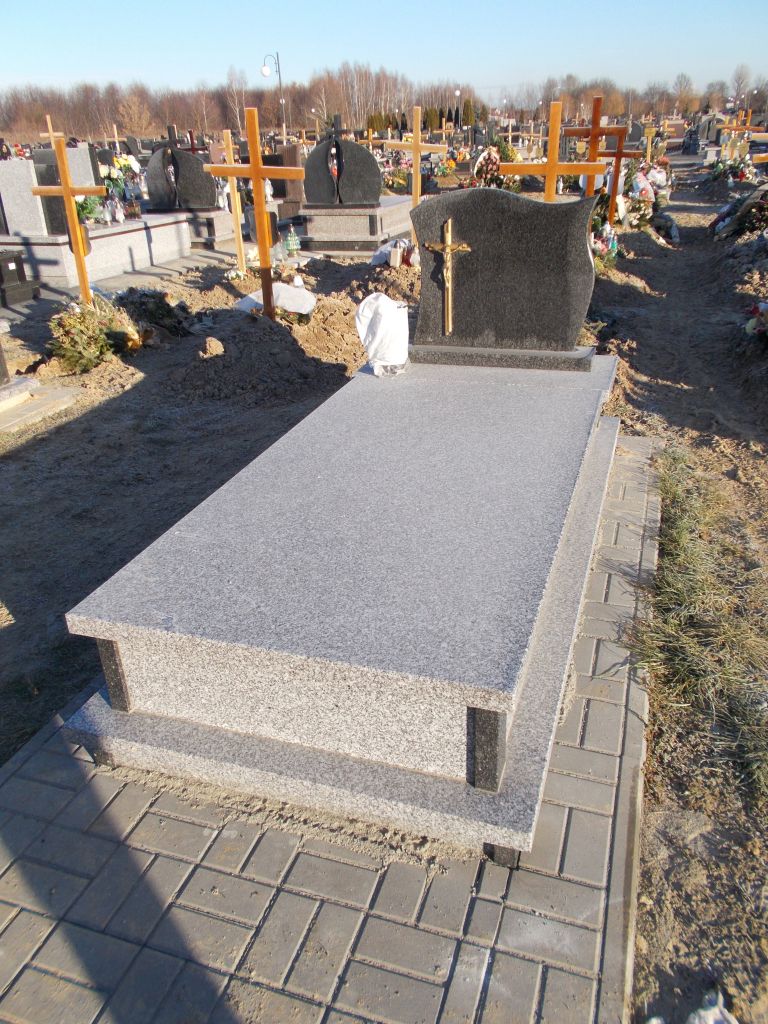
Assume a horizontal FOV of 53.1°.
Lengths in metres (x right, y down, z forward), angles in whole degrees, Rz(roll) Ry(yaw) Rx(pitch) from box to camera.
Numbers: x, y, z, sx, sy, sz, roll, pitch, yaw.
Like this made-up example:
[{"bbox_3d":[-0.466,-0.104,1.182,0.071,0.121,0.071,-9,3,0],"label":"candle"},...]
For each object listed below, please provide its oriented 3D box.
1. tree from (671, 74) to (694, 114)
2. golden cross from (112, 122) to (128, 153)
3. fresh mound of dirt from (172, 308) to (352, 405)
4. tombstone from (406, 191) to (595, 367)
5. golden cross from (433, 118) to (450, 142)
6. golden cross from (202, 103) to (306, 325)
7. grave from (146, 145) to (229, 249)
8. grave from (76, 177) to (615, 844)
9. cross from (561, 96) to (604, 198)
[{"bbox_3d":[78.859,-110.061,202.506,5.793,9.958,5.529,7,28,18],"label":"tree"},{"bbox_3d":[-8.145,-11.167,23.655,0.711,1.370,0.091,7,28,18],"label":"golden cross"},{"bbox_3d":[-0.752,-1.100,5.234,1.218,0.345,1.218,7,28,18],"label":"fresh mound of dirt"},{"bbox_3d":[0.545,-1.077,3.559,0.883,0.792,0.183,6,28,18],"label":"tombstone"},{"bbox_3d":[2.039,-12.649,26.192,0.711,1.370,0.091,7,28,18],"label":"golden cross"},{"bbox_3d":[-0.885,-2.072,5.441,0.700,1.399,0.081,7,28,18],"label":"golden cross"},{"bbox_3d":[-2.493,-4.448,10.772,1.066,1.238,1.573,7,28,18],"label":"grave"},{"bbox_3d":[0.147,-0.396,2.696,1.218,1.188,2.659,6,28,18],"label":"grave"},{"bbox_3d":[2.297,-3.752,8.514,0.751,1.485,0.091,7,28,18],"label":"cross"}]

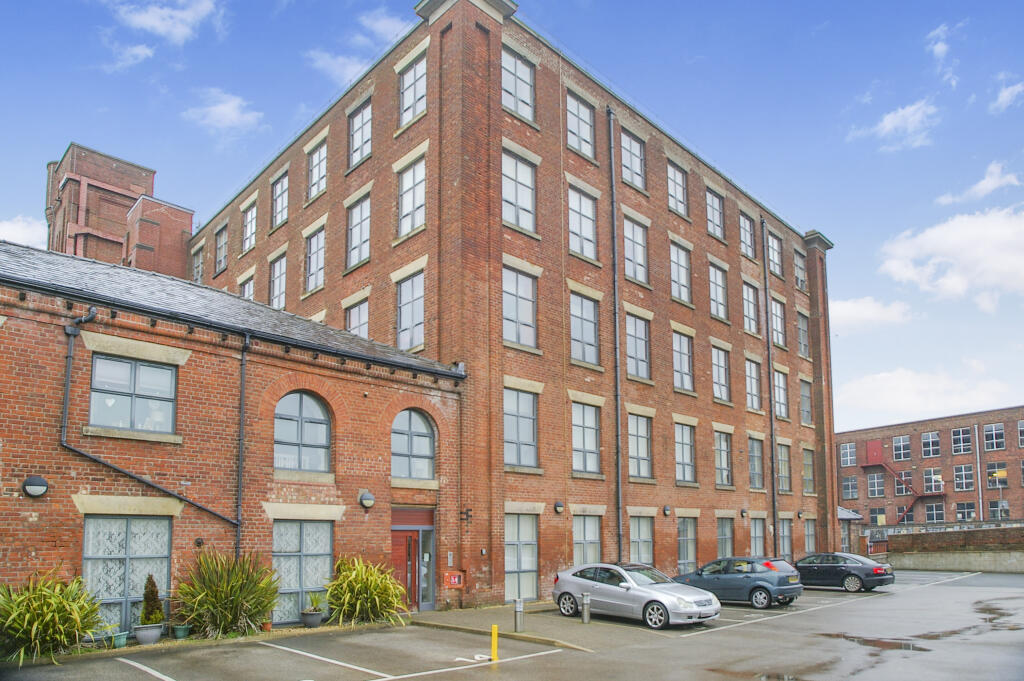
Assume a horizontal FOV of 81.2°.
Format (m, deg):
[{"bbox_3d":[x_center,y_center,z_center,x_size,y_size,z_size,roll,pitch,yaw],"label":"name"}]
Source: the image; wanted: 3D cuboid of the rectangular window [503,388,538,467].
[{"bbox_3d":[0.248,2.683,18.181,1.406,2.299,0.150,6,-9,-42],"label":"rectangular window"}]

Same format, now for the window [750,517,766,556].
[{"bbox_3d":[11.170,9.395,27.208,1.284,2.424,0.150,6,-9,-42],"label":"window"}]

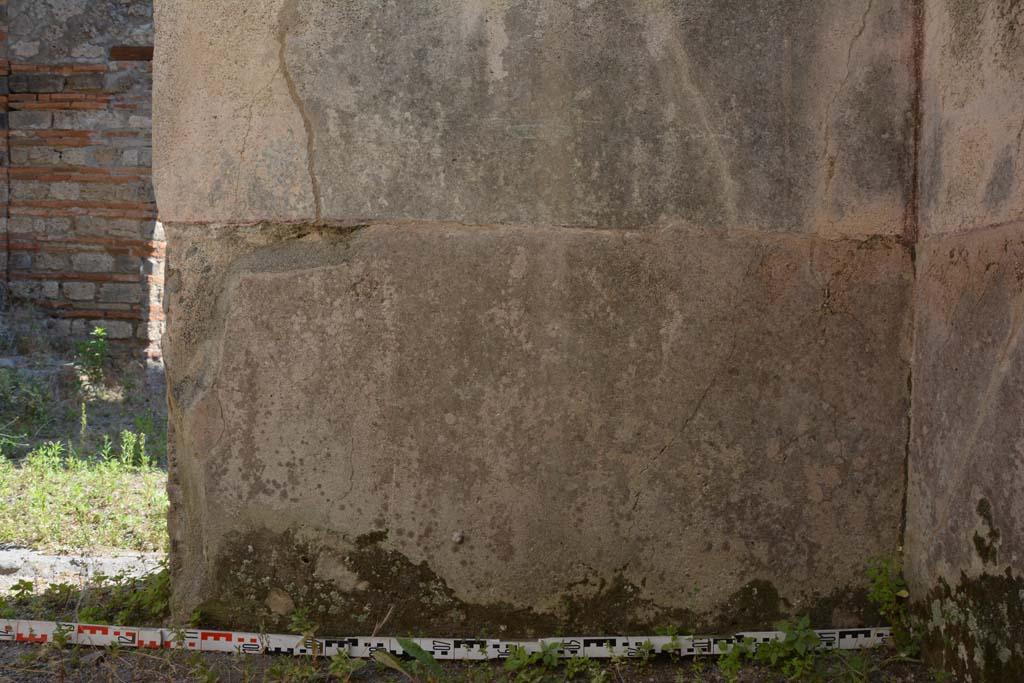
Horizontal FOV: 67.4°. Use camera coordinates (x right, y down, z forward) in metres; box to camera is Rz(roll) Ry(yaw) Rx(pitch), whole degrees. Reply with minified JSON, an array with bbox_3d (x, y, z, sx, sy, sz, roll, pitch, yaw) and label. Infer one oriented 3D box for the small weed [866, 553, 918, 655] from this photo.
[{"bbox_3d":[0.590,0.406,1.190,0.078,0.155,0.075,0,2,0],"label":"small weed"}]

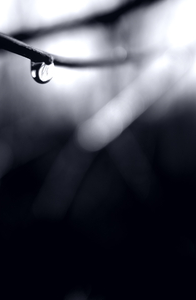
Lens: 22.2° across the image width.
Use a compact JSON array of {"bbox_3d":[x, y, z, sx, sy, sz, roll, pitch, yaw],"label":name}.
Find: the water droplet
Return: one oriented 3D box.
[{"bbox_3d":[-0.012,-0.017,0.110,0.005,0.005,0.005,0,0,0],"label":"water droplet"}]

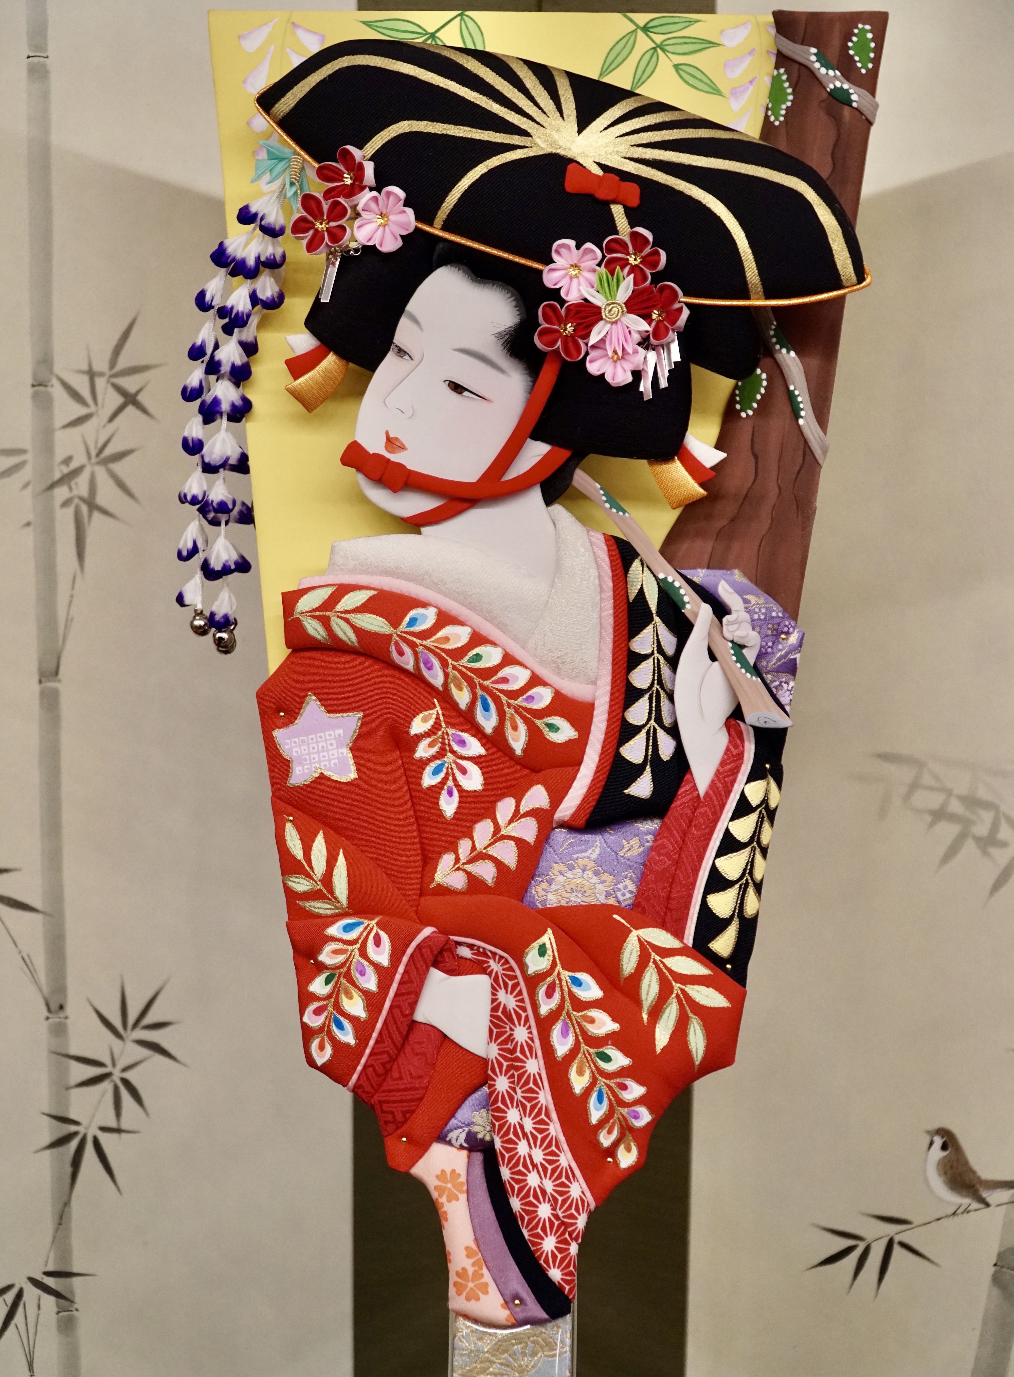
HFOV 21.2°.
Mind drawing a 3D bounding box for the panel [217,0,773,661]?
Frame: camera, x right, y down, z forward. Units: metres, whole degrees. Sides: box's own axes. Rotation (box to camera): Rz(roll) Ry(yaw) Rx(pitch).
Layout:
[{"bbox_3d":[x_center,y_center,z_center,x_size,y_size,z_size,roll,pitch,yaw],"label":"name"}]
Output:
[{"bbox_3d":[-0.006,-0.135,1.058,0.222,0.257,0.018,1,2,2],"label":"panel"}]

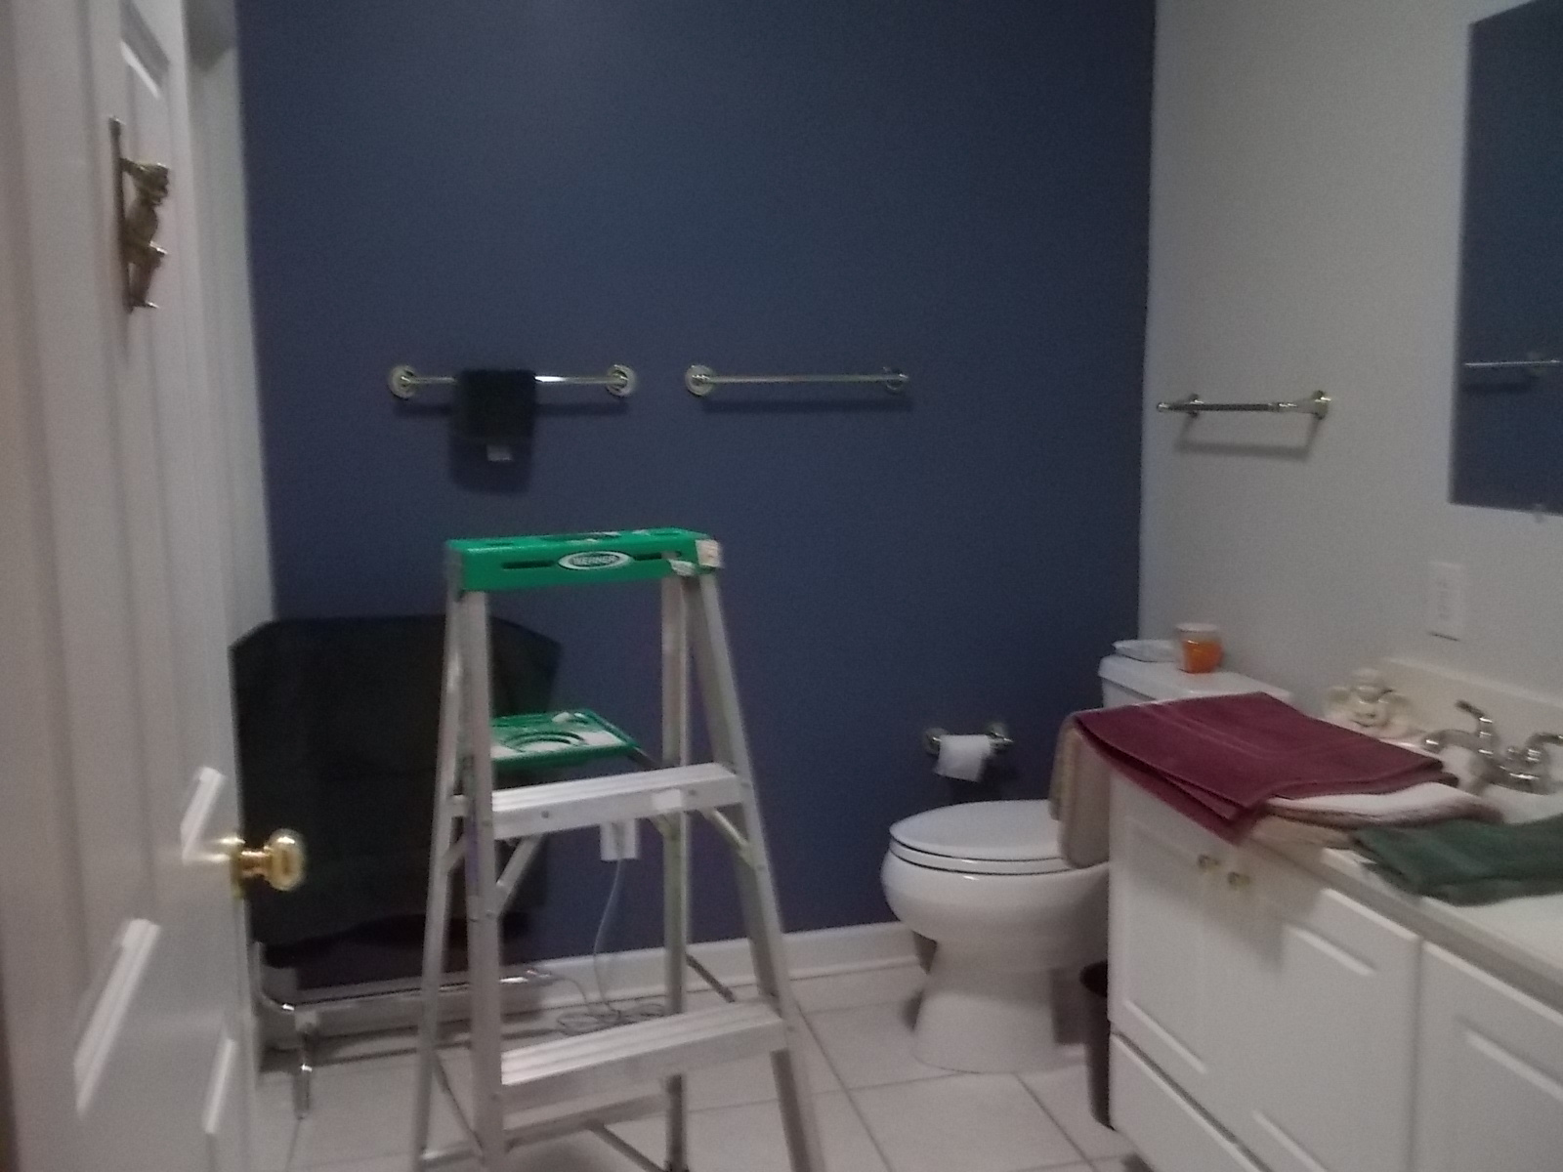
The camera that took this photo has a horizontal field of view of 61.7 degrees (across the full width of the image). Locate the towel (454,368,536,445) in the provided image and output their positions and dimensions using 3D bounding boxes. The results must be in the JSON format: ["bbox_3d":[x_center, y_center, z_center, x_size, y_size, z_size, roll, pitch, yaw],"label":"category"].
[{"bbox_3d":[-0.588,-0.364,2.692,0.165,0.162,0.055,-3,8,-13],"label":"towel"}]

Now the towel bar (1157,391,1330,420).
[{"bbox_3d":[0.917,-0.361,2.662,0.088,0.058,0.497,-3,8,-13],"label":"towel bar"}]

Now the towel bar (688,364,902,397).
[{"bbox_3d":[0.045,-0.451,2.865,0.500,0.062,0.087,-3,8,-13],"label":"towel bar"}]

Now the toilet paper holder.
[{"bbox_3d":[0.449,0.368,3.060,0.205,0.064,0.090,-3,8,-13],"label":"toilet paper holder"}]

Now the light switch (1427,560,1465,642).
[{"bbox_3d":[1.089,0.024,2.155,0.012,0.119,0.078,-3,8,-13],"label":"light switch"}]

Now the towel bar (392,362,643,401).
[{"bbox_3d":[-0.555,-0.428,2.727,0.504,0.064,0.087,-3,8,-13],"label":"towel bar"}]

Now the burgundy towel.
[{"bbox_3d":[0.777,0.276,2.154,0.405,0.085,0.545,-3,8,-17],"label":"burgundy towel"}]

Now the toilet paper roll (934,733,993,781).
[{"bbox_3d":[0.418,0.399,3.031,0.120,0.109,0.060,-3,8,-13],"label":"toilet paper roll"}]

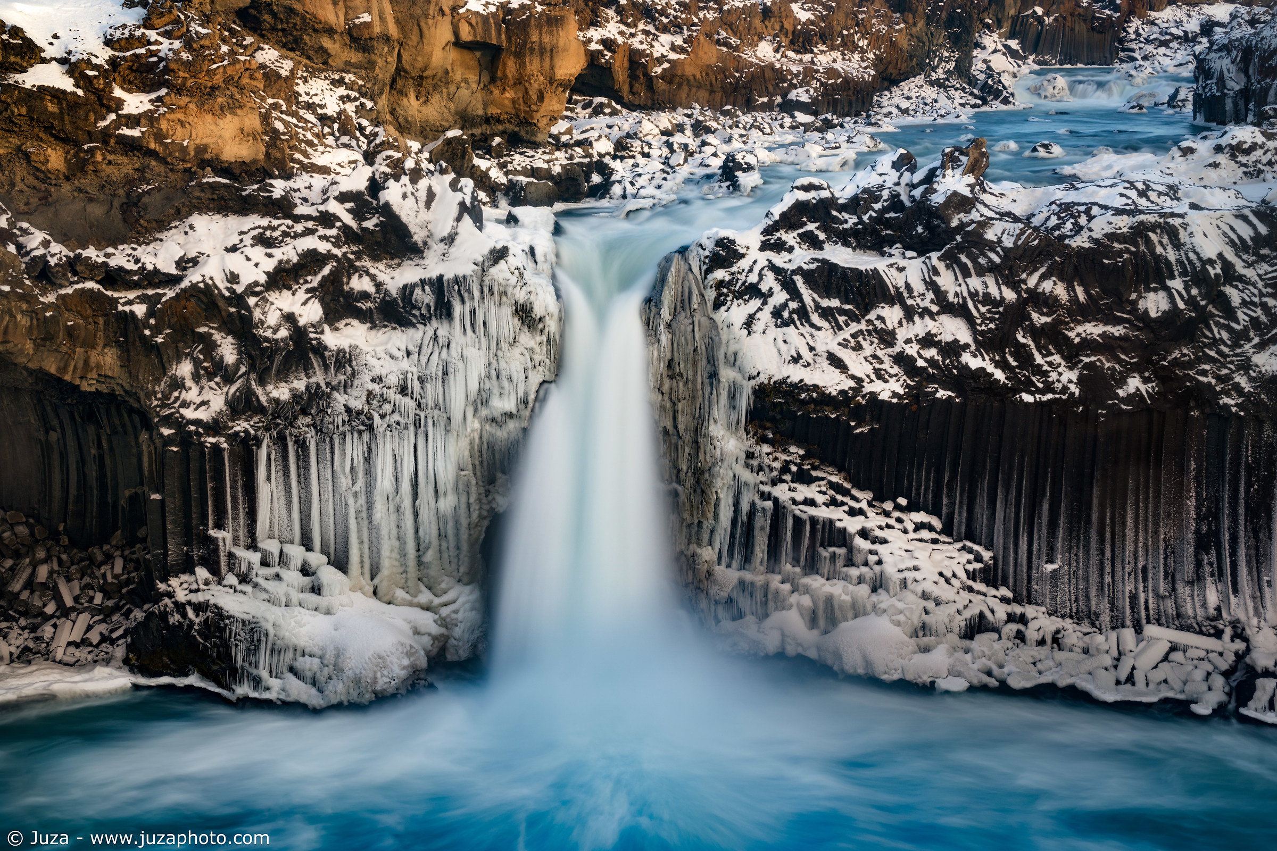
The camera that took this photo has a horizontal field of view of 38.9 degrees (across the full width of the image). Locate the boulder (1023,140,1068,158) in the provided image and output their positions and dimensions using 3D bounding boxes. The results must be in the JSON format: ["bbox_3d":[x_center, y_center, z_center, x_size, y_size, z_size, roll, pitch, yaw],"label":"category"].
[{"bbox_3d":[28.093,-19.124,125.000,3.000,1.070,2.300,3,14,12],"label":"boulder"}]

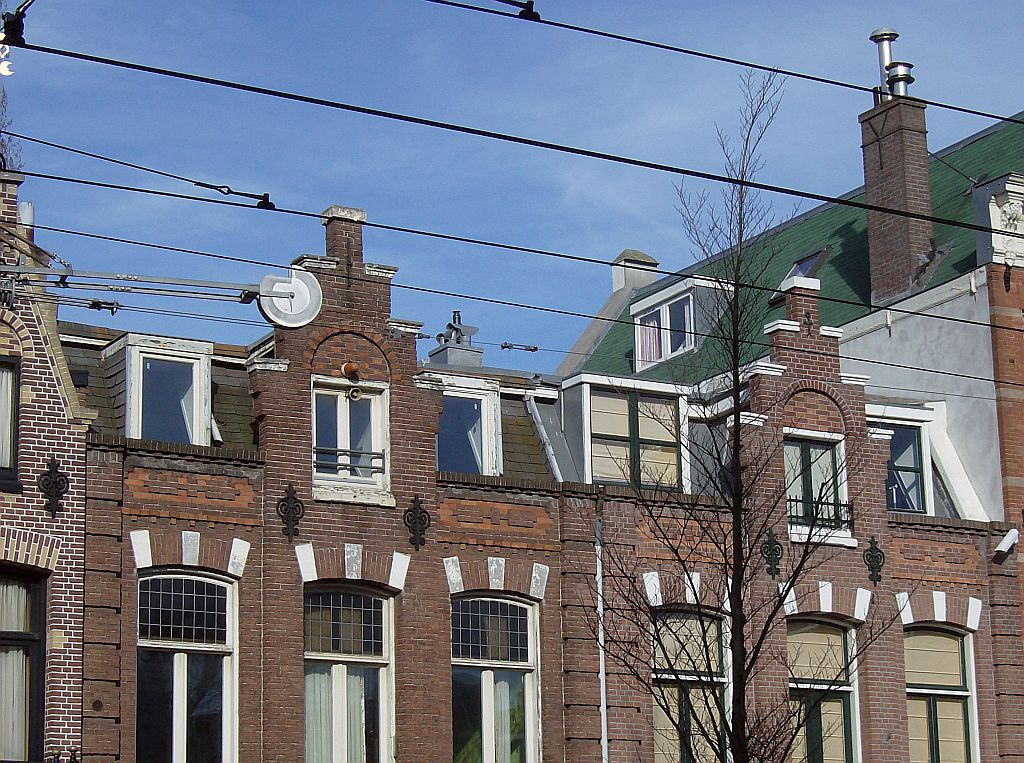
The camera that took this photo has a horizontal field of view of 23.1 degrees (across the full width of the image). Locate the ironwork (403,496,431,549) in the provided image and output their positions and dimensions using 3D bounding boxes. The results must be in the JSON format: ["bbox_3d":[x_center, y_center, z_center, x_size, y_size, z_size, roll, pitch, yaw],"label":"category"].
[{"bbox_3d":[-1.042,1.559,27.609,0.330,0.620,0.070,7,-17,-29],"label":"ironwork"}]

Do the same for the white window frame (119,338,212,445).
[{"bbox_3d":[-3.744,0.166,27.253,0.992,1.251,0.200,7,-17,-29],"label":"white window frame"}]

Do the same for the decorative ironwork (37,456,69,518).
[{"bbox_3d":[-4.670,1.085,25.573,0.330,0.620,0.070,7,-17,-29],"label":"decorative ironwork"}]

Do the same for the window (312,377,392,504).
[{"bbox_3d":[-1.794,0.675,27.561,0.969,1.357,0.300,7,-17,-29],"label":"window"}]

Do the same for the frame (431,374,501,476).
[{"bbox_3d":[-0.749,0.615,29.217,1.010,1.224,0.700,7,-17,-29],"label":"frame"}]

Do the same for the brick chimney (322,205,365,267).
[{"bbox_3d":[-1.887,-1.596,28.104,0.420,0.650,0.270,7,-17,-29],"label":"brick chimney"}]

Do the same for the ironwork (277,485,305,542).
[{"bbox_3d":[-2.364,1.411,26.860,0.330,0.620,0.070,7,-17,-29],"label":"ironwork"}]

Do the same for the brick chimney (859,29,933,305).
[{"bbox_3d":[5.359,-3.050,35.009,0.440,3.950,0.970,7,-17,-29],"label":"brick chimney"}]

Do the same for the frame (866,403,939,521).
[{"bbox_3d":[4.931,1.040,32.192,1.020,1.431,0.200,7,-17,-29],"label":"frame"}]

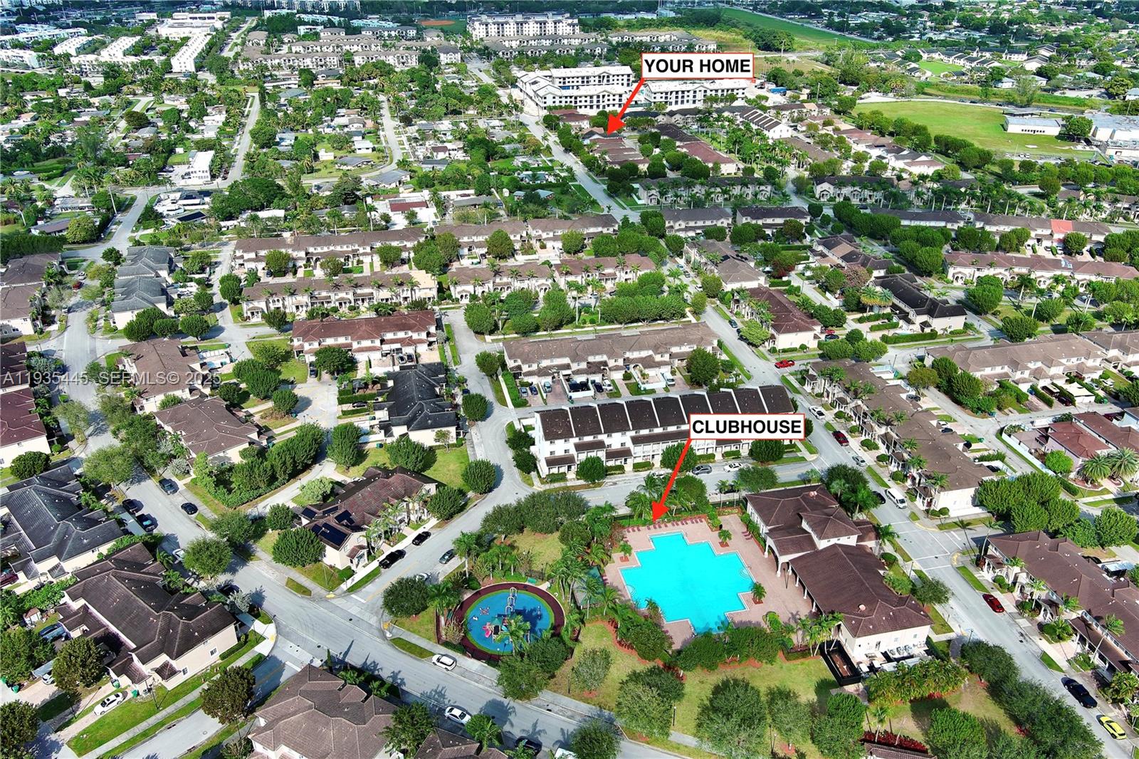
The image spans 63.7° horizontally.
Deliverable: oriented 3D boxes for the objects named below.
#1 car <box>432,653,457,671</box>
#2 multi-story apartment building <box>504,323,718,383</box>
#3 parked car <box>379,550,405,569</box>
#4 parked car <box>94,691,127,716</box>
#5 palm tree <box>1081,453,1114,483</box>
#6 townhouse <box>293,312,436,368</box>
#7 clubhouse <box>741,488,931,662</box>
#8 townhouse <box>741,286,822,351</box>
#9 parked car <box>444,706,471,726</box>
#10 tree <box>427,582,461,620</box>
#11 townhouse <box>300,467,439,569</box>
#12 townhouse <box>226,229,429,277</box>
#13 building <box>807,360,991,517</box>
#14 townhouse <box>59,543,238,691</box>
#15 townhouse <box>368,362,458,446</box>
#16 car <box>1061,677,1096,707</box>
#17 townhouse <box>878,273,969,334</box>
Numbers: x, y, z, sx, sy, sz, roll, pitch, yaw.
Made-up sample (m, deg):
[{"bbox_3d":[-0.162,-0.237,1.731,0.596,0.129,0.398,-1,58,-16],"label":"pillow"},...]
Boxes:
[{"bbox_3d":[-21.250,47.556,155.272,4.400,1.600,1.820,15,31,27],"label":"car"},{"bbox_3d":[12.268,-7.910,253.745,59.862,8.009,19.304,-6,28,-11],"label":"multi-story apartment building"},{"bbox_3d":[-36.353,36.696,187.814,2.000,1.850,5.600,17,32,30],"label":"parked car"},{"bbox_3d":[-74.250,51.961,147.482,1.820,1.450,4.700,22,35,36],"label":"parked car"},{"bbox_3d":[120.832,21.052,210.405,7.700,7.000,7.700,-6,28,-10],"label":"palm tree"},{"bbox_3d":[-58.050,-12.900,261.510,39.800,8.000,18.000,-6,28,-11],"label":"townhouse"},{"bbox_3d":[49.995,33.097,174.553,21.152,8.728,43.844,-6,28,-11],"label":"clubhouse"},{"bbox_3d":[62.757,-19.746,275.870,18.995,8.009,34.705,-6,28,-11],"label":"townhouse"},{"bbox_3d":[-17.320,52.060,142.530,4.750,1.450,1.850,12,30,23],"label":"parked car"},{"bbox_3d":[-22.030,39.780,159.970,5.500,7.300,5.500,-6,28,-11],"label":"tree"},{"bbox_3d":[-42.854,26.362,188.926,21.049,8.009,27.826,18,33,30],"label":"townhouse"},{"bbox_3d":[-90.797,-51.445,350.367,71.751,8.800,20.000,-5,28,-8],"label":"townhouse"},{"bbox_3d":[76.970,10.350,215.560,19.000,8.000,60.200,-6,28,-11],"label":"building"},{"bbox_3d":[-79.853,42.638,169.463,37.600,8.800,20.000,21,34,35],"label":"townhouse"},{"bbox_3d":[-40.243,5.358,240.602,20.000,8.800,37.600,-6,28,-11],"label":"townhouse"},{"bbox_3d":[86.488,52.926,155.164,2.000,1.850,5.750,-6,28,-10],"label":"car"},{"bbox_3d":[110.760,-25.956,298.900,20.000,8.800,37.600,-6,28,-11],"label":"townhouse"}]

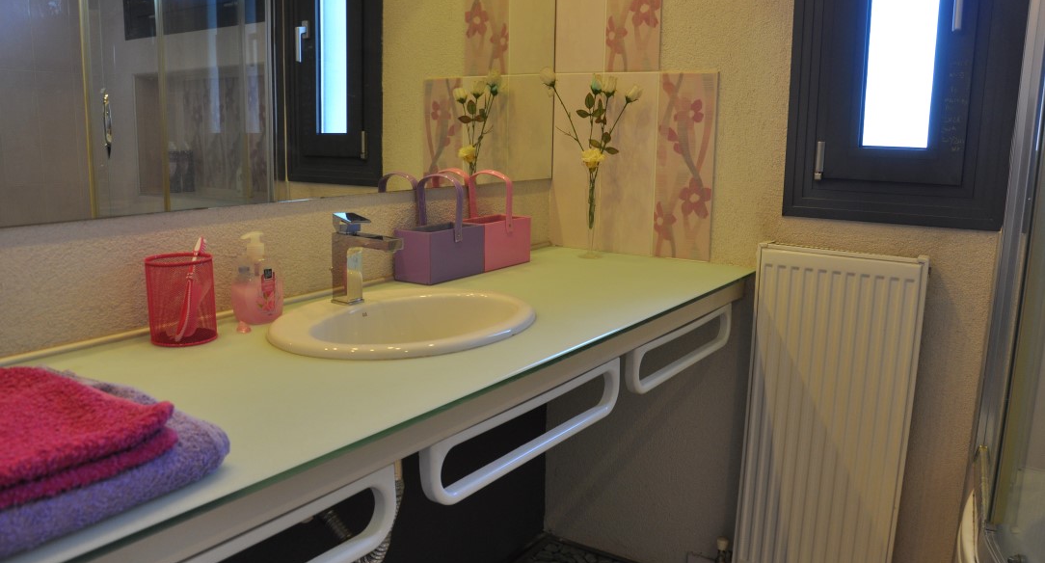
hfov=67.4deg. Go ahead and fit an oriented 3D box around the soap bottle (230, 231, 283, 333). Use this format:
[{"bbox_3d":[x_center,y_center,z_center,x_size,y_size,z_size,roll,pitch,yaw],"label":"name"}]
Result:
[{"bbox_3d":[-0.487,-0.011,1.456,0.070,0.166,0.095,8,14,35],"label":"soap bottle"}]

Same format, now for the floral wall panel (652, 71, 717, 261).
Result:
[{"bbox_3d":[0.445,-0.309,2.126,0.166,0.505,0.012,8,14,35],"label":"floral wall panel"}]

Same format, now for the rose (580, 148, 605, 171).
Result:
[{"bbox_3d":[0.190,-0.334,2.131,0.066,0.056,0.066,1,11,0],"label":"rose"}]

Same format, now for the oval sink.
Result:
[{"bbox_3d":[-0.209,0.140,1.481,0.425,0.170,0.560,8,14,35],"label":"oval sink"}]

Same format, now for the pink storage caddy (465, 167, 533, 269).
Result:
[{"bbox_3d":[-0.076,-0.165,2.040,0.098,0.248,0.197,8,14,35],"label":"pink storage caddy"}]

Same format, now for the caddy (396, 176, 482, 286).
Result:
[{"bbox_3d":[-0.194,-0.134,1.882,0.098,0.248,0.199,8,14,35],"label":"caddy"}]

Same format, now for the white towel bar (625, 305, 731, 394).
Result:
[{"bbox_3d":[0.356,0.140,1.722,0.024,0.105,0.515,8,14,35],"label":"white towel bar"}]

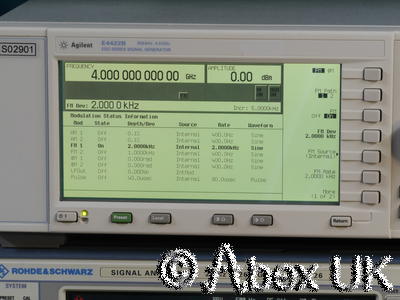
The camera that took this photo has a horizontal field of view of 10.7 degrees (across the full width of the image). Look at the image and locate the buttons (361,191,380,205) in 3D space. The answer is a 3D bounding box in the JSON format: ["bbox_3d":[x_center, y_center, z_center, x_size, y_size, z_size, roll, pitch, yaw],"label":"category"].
[{"bbox_3d":[0.109,0.030,1.358,0.012,0.008,0.004,1,10,5],"label":"buttons"}]

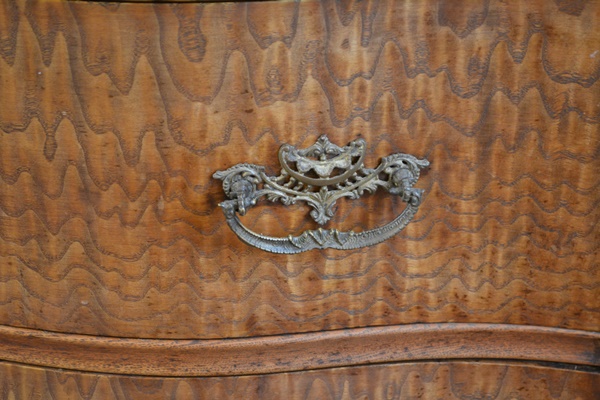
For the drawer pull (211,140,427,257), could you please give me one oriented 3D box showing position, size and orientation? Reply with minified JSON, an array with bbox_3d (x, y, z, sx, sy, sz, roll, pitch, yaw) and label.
[{"bbox_3d":[0.014,-0.002,0.755,0.122,0.064,0.027,-3,20,-9],"label":"drawer pull"}]

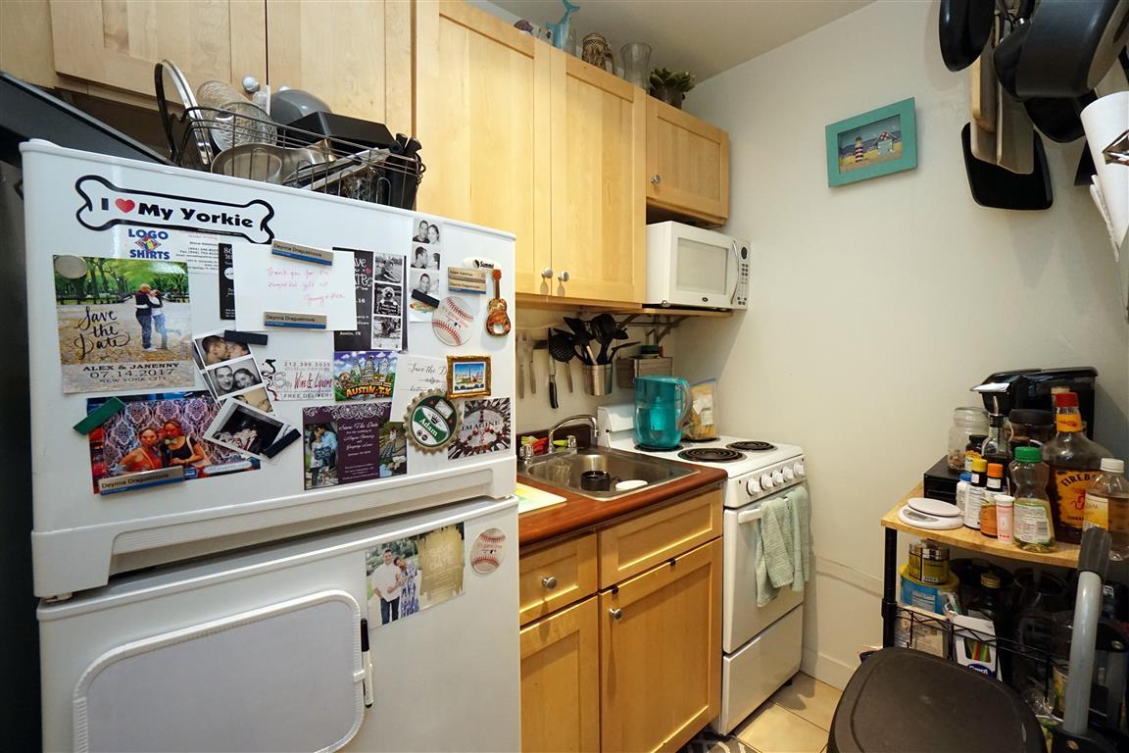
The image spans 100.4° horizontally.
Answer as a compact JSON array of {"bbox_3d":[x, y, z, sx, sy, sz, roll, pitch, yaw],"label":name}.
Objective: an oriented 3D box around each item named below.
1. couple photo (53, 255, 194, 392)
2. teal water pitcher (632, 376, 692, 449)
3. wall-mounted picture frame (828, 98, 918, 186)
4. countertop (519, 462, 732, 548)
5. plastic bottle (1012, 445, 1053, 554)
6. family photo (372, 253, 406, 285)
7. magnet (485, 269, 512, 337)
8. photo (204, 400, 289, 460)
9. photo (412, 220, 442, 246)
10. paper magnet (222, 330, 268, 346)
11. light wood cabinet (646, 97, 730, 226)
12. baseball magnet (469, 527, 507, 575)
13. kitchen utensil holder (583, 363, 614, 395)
[{"bbox_3d":[-0.489,-0.057,0.529,0.111,0.147,0.003,-2,3,-39],"label":"couple photo"},{"bbox_3d":[0.374,0.131,1.785,0.245,0.257,0.135,2,3,40],"label":"teal water pitcher"},{"bbox_3d":[1.096,-0.824,1.687,0.020,0.236,0.277,-2,4,-39],"label":"wall-mounted picture frame"},{"bbox_3d":[-0.016,0.318,1.467,0.852,0.042,0.655,-2,3,-39],"label":"countertop"},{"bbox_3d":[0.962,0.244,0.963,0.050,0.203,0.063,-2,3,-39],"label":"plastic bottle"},{"bbox_3d":[-0.264,-0.161,0.709,0.043,0.045,0.003,-2,3,-39],"label":"family photo"},{"bbox_3d":[-0.114,-0.126,0.818,0.048,0.115,0.012,0,2,-39],"label":"magnet"},{"bbox_3d":[-0.397,0.070,0.599,0.083,0.055,0.006,36,-20,-35],"label":"photo"},{"bbox_3d":[-0.222,-0.235,0.764,0.045,0.037,0.003,-2,4,-39],"label":"photo"},{"bbox_3d":[-0.416,-0.051,0.617,0.046,0.011,0.005,7,-2,-39],"label":"paper magnet"},{"bbox_3d":[0.403,-0.848,1.996,0.532,0.384,0.318,-2,3,-39],"label":"light wood cabinet"},{"bbox_3d":[-0.133,0.310,0.833,0.069,0.083,0.003,-2,3,-39],"label":"baseball magnet"},{"bbox_3d":[0.131,0.013,1.819,0.120,0.128,0.120,0,3,0],"label":"kitchen utensil holder"}]

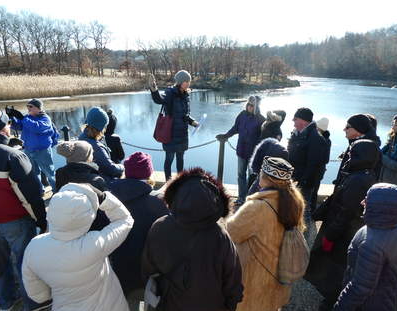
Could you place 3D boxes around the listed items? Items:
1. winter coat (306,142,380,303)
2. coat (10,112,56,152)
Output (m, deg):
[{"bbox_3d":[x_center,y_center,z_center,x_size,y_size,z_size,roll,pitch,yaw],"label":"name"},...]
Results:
[{"bbox_3d":[1.235,0.543,2.519,0.540,1.380,0.480,-11,19,-33],"label":"winter coat"},{"bbox_3d":[-2.566,-0.376,4.500,0.600,0.640,0.500,-8,18,-26],"label":"coat"}]

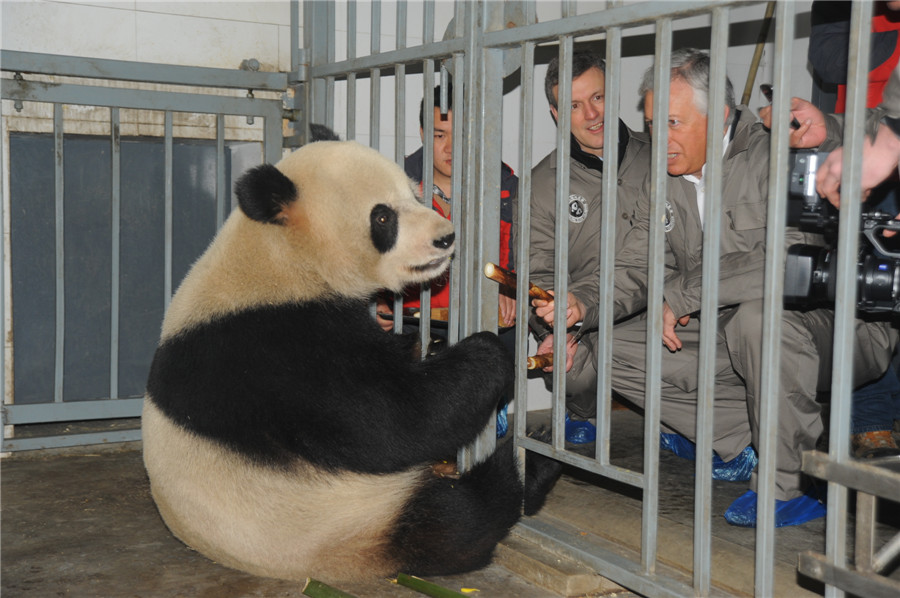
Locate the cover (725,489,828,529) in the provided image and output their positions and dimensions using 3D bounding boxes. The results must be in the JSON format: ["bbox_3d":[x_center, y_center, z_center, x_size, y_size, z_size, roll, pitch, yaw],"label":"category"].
[{"bbox_3d":[0.683,0.413,2.566,0.275,0.090,0.120,-1,6,-29],"label":"cover"}]

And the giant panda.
[{"bbox_3d":[-0.201,0.067,2.515,0.870,0.830,0.670,1,5,-5],"label":"giant panda"}]

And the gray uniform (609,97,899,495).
[{"bbox_3d":[0.679,0.014,2.713,0.630,0.790,0.530,-3,6,-38],"label":"gray uniform"}]

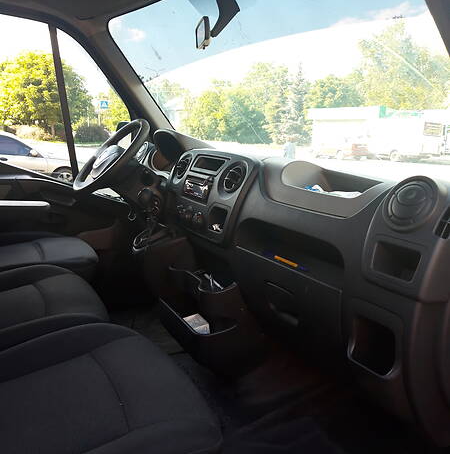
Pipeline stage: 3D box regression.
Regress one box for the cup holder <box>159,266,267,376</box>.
[{"bbox_3d":[-0.051,0.275,1.460,0.225,0.278,0.300,-8,15,-30],"label":"cup holder"}]

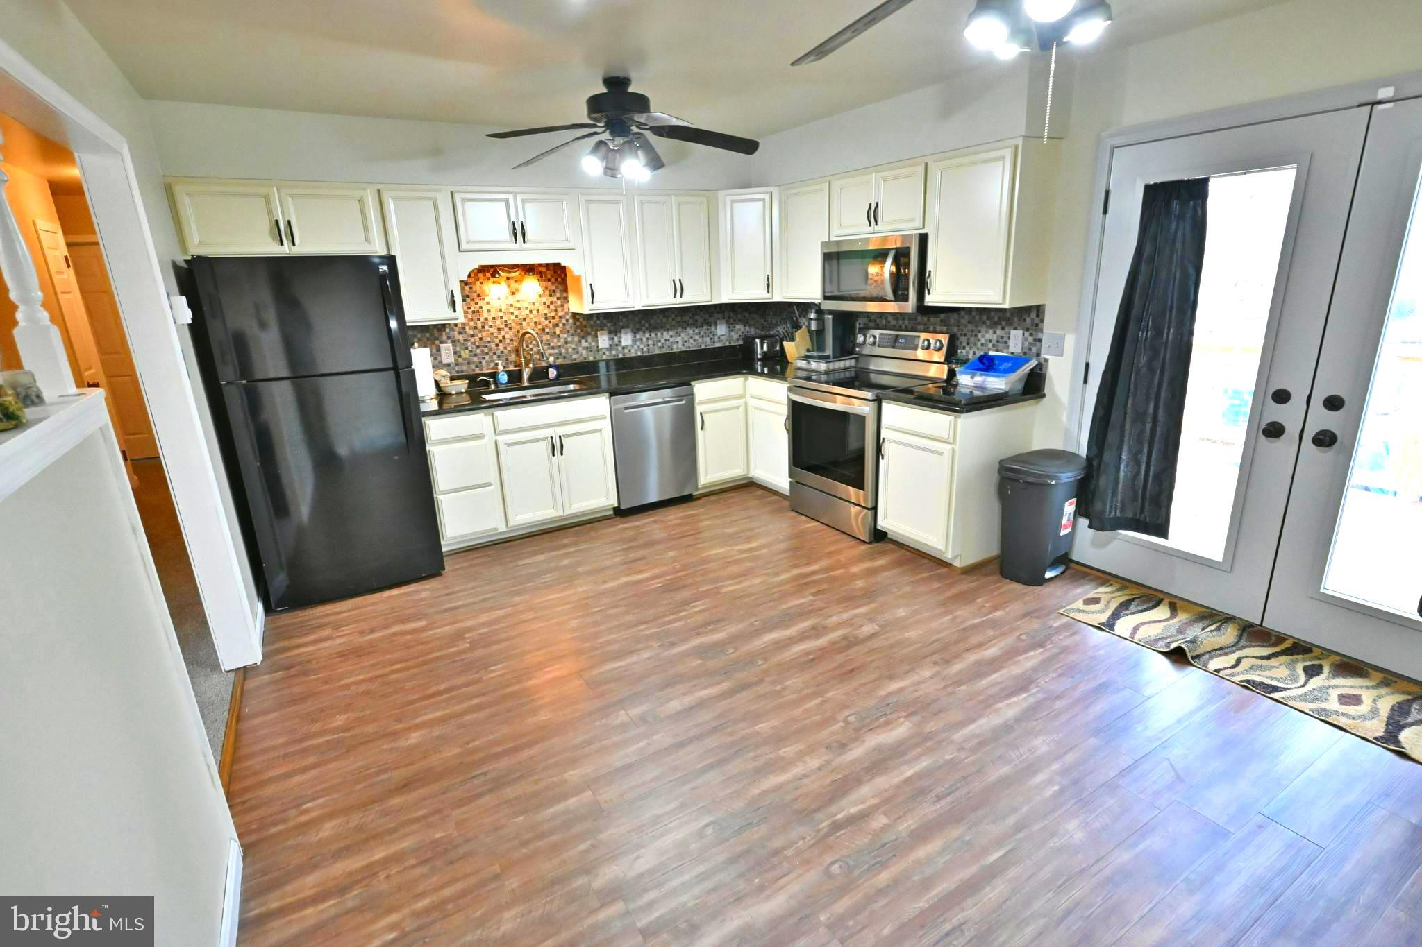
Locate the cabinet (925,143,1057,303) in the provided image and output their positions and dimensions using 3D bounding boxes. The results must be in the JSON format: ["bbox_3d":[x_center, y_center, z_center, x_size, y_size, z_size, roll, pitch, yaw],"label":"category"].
[{"bbox_3d":[1.432,-1.271,3.484,0.333,0.766,0.541,-12,19,-29],"label":"cabinet"}]

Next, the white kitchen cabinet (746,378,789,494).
[{"bbox_3d":[0.679,-0.283,4.871,0.639,0.869,0.551,-12,19,-29],"label":"white kitchen cabinet"}]

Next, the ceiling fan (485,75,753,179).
[{"bbox_3d":[-0.410,-1.600,3.111,1.290,0.424,1.260,-12,19,-29],"label":"ceiling fan"}]

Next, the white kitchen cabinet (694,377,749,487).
[{"bbox_3d":[-0.073,-0.312,5.084,0.457,0.870,0.630,-12,19,-29],"label":"white kitchen cabinet"}]

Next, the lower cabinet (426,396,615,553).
[{"bbox_3d":[-1.276,-0.061,4.410,1.129,0.869,0.638,-12,19,-29],"label":"lower cabinet"}]

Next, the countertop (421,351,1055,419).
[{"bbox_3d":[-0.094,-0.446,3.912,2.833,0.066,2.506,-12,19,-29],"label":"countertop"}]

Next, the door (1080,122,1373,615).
[{"bbox_3d":[2.112,-0.408,2.968,0.055,2.025,0.876,-12,19,-29],"label":"door"}]

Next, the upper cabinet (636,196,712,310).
[{"bbox_3d":[-0.316,-1.580,4.773,0.659,0.766,0.325,-12,19,-29],"label":"upper cabinet"}]

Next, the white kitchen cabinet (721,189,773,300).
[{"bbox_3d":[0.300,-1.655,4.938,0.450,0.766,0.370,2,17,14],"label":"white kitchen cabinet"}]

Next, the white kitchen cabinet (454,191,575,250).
[{"bbox_3d":[-1.248,-1.576,4.206,0.788,0.375,0.323,-12,19,-29],"label":"white kitchen cabinet"}]

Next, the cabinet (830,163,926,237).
[{"bbox_3d":[1.073,-1.601,3.977,0.330,0.386,0.763,-12,19,-29],"label":"cabinet"}]

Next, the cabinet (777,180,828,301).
[{"bbox_3d":[0.753,-1.568,4.576,0.333,0.766,0.544,-12,19,-29],"label":"cabinet"}]

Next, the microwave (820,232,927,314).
[{"bbox_3d":[1.073,-1.204,4.056,0.395,0.412,0.767,-12,19,-29],"label":"microwave"}]

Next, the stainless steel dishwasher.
[{"bbox_3d":[-0.524,-0.222,4.813,0.607,0.843,0.632,-12,19,-29],"label":"stainless steel dishwasher"}]

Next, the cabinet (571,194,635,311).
[{"bbox_3d":[-0.759,-1.486,4.516,0.383,0.766,0.325,-12,19,-29],"label":"cabinet"}]

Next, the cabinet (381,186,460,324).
[{"bbox_3d":[-1.733,-1.285,3.984,0.362,0.766,0.323,-12,19,-29],"label":"cabinet"}]

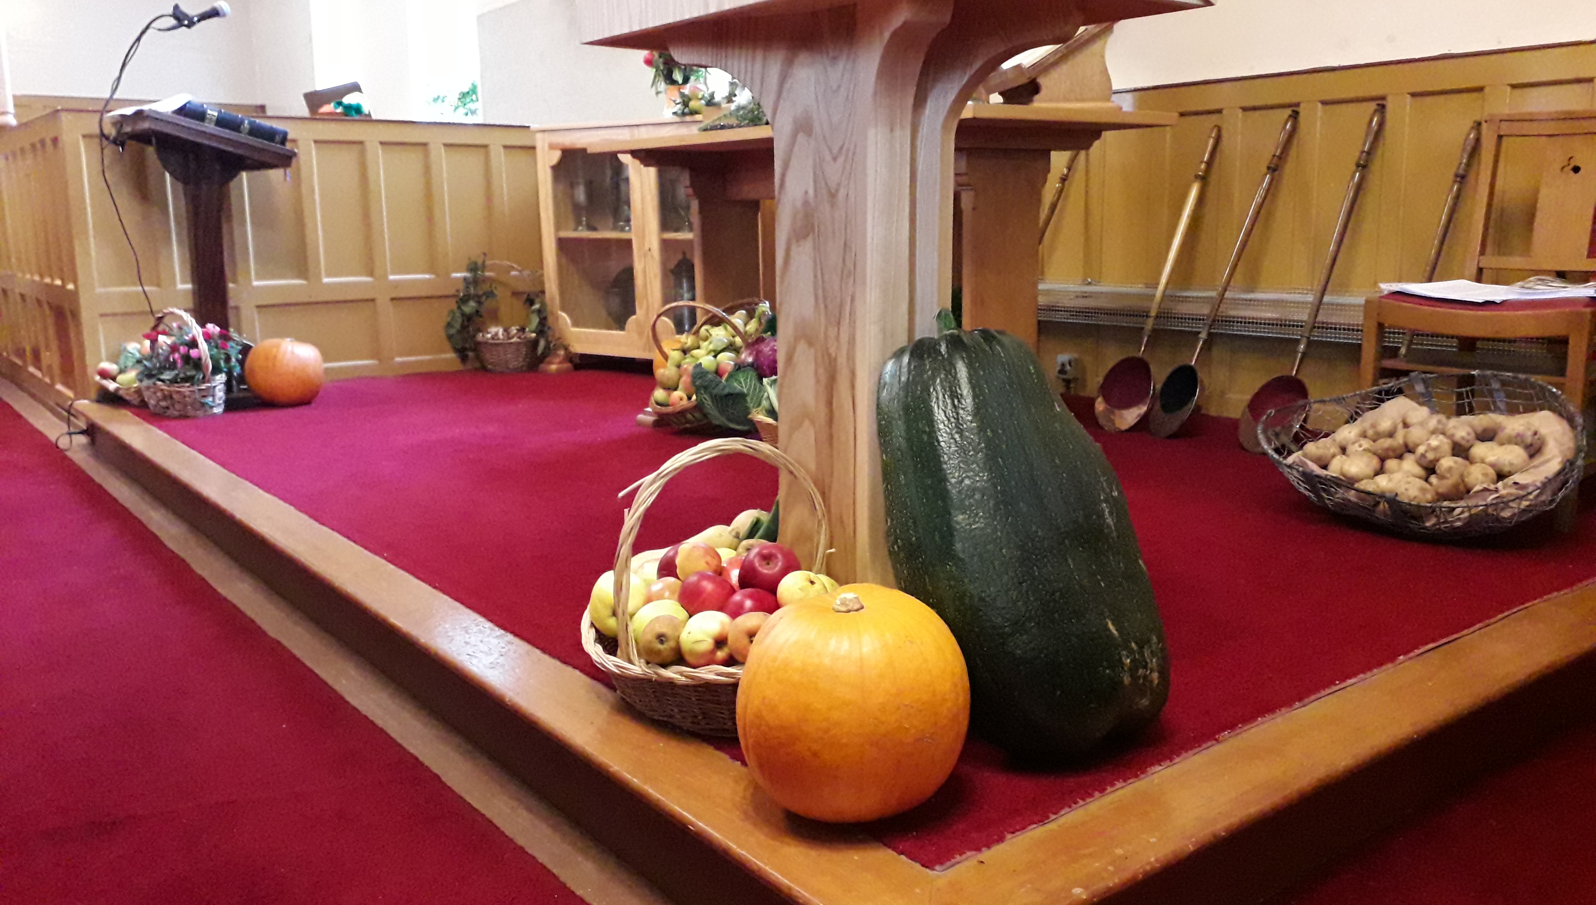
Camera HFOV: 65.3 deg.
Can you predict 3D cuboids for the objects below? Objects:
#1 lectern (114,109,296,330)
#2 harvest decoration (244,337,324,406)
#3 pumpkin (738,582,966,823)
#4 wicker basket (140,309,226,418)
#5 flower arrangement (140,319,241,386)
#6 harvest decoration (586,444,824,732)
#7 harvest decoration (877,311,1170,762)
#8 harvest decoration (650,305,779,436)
[{"bbox_3d":[-2.103,-0.685,4.492,0.490,1.020,0.500,-8,13,-37],"label":"lectern"},{"bbox_3d":[-1.854,-0.294,4.500,0.270,0.244,0.270,0,10,0],"label":"harvest decoration"},{"bbox_3d":[0.059,0.269,1.350,0.252,0.252,0.252,0,10,0],"label":"pumpkin"},{"bbox_3d":[-2.175,-0.328,4.406,0.270,0.355,0.270,-8,13,-34],"label":"wicker basket"},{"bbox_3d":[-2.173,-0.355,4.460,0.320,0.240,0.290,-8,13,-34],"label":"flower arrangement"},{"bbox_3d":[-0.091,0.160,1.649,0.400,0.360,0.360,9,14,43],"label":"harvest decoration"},{"bbox_3d":[0.283,0.084,1.621,0.300,0.570,0.280,-13,-8,0],"label":"harvest decoration"},{"bbox_3d":[-0.301,-0.303,4.146,0.380,0.370,0.360,1,10,6],"label":"harvest decoration"}]

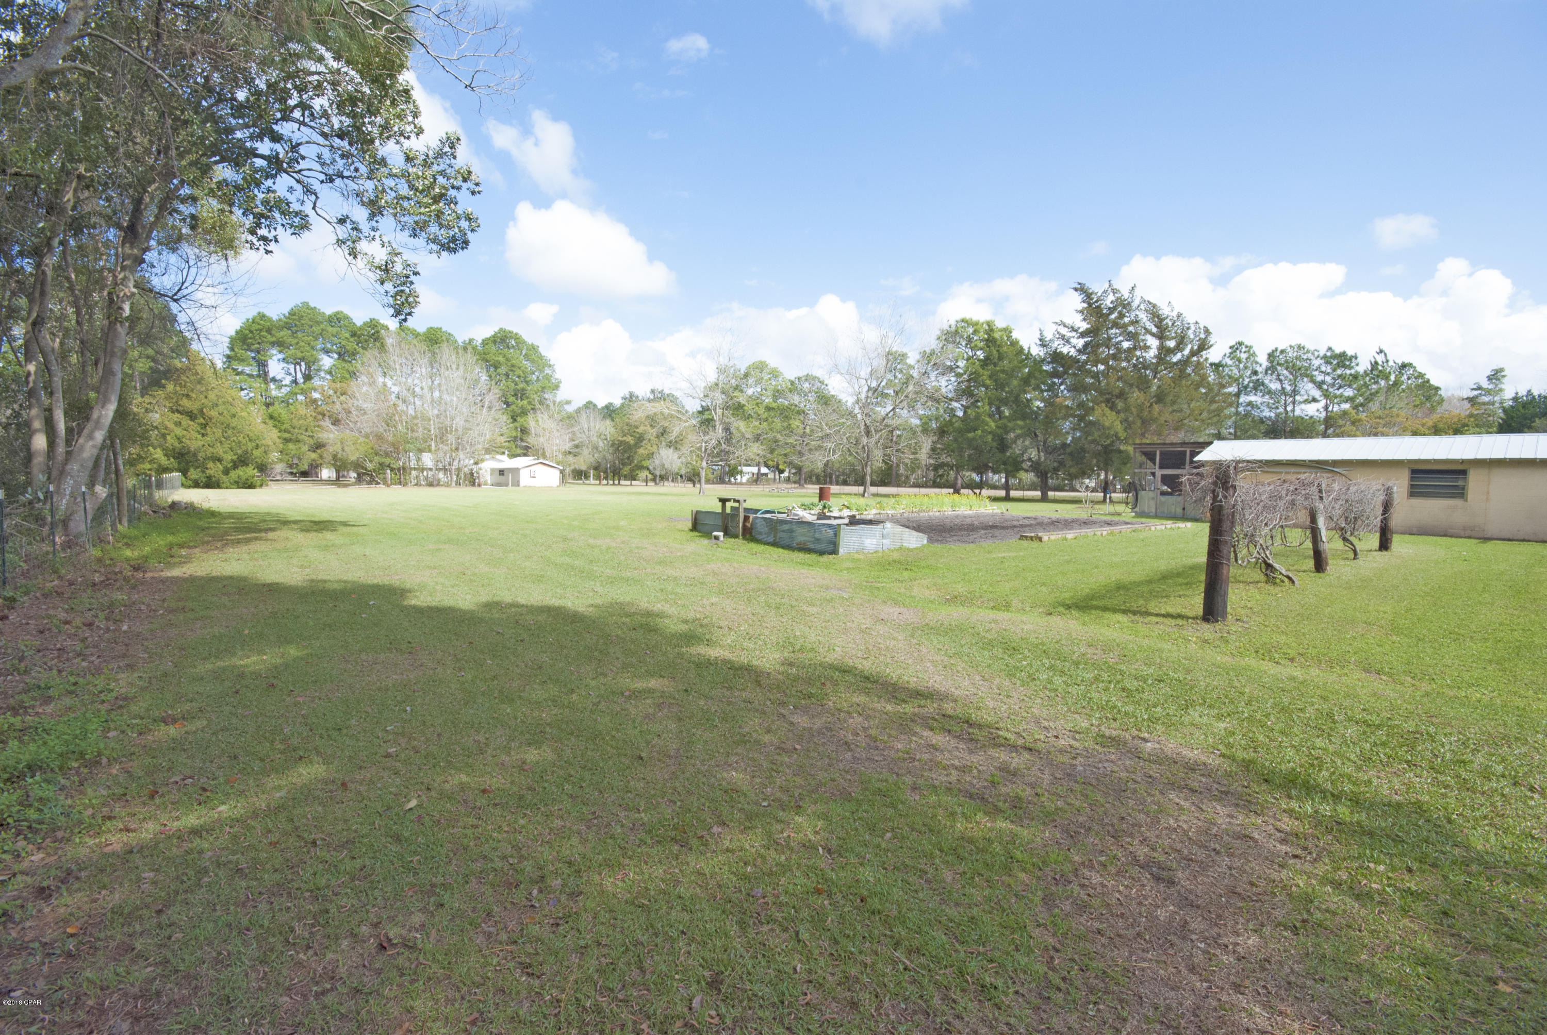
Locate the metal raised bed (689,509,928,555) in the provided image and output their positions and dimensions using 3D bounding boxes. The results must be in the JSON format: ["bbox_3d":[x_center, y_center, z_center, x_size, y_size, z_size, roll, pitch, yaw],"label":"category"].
[{"bbox_3d":[0.522,0.241,17.298,2.900,0.620,7.400,-2,4,-33],"label":"metal raised bed"}]

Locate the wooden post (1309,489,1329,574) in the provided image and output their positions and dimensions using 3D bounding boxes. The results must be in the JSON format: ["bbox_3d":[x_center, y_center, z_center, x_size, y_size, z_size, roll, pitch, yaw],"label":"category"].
[{"bbox_3d":[9.586,0.218,11.334,0.250,1.550,0.250,-2,4,41],"label":"wooden post"}]

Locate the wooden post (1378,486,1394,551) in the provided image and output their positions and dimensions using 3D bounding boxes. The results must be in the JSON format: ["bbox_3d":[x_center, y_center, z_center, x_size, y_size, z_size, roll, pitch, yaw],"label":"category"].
[{"bbox_3d":[14.561,0.011,15.302,0.270,1.570,0.270,3,5,44],"label":"wooden post"}]

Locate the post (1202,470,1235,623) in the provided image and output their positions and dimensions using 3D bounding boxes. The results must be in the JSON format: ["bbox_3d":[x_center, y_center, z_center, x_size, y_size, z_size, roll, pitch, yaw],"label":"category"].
[{"bbox_3d":[5.093,0.311,7.361,0.260,1.750,0.260,3,4,35],"label":"post"}]

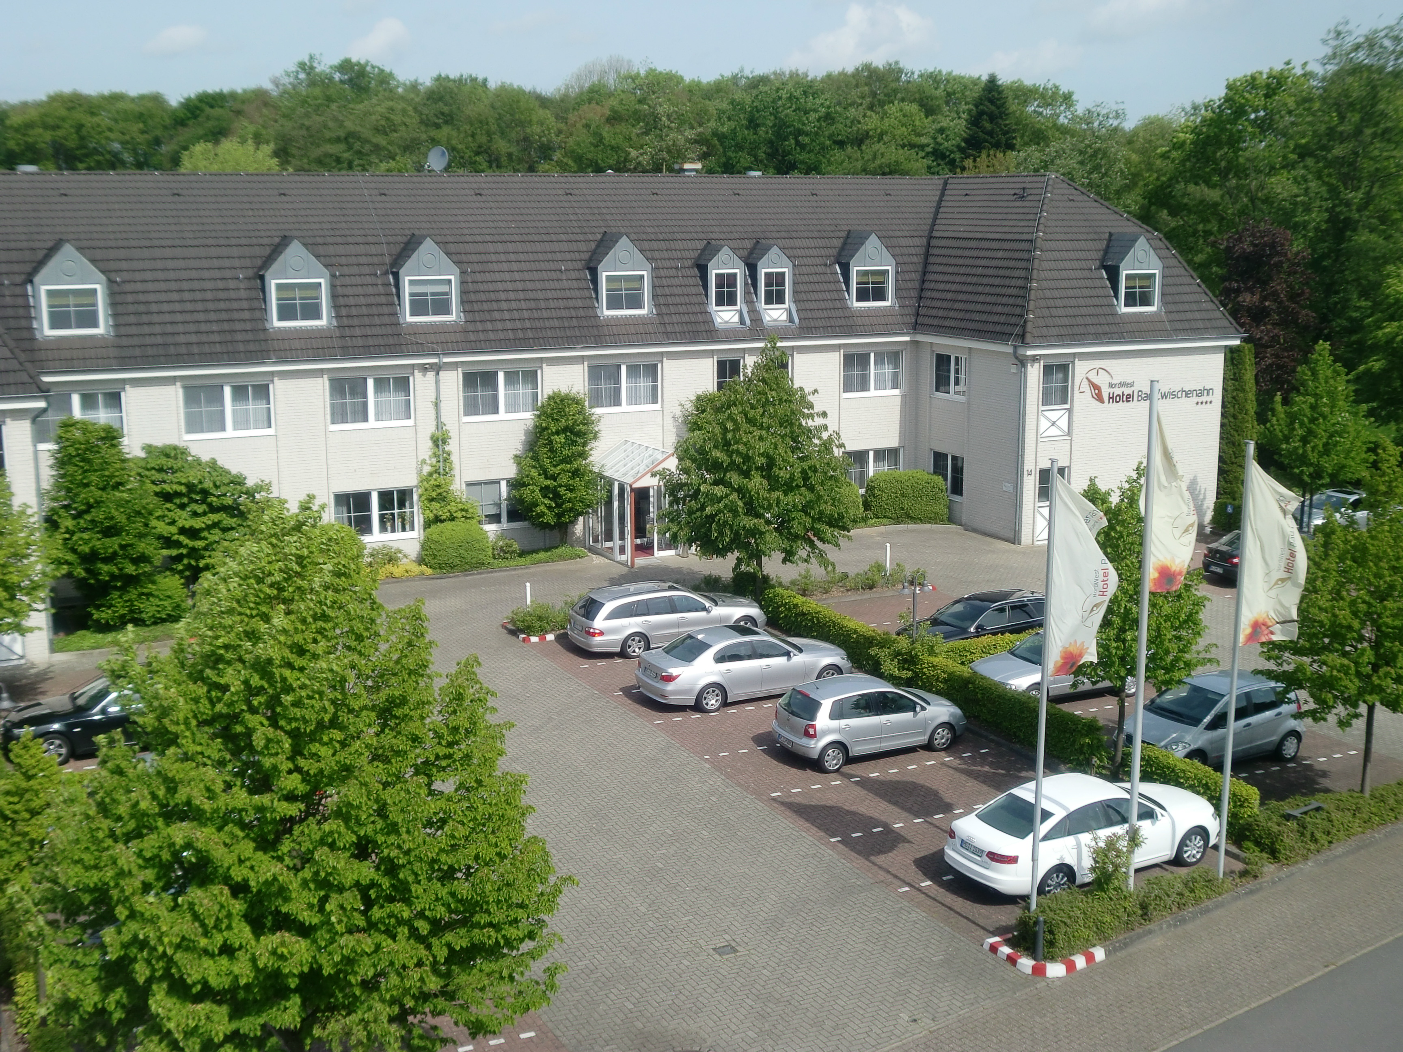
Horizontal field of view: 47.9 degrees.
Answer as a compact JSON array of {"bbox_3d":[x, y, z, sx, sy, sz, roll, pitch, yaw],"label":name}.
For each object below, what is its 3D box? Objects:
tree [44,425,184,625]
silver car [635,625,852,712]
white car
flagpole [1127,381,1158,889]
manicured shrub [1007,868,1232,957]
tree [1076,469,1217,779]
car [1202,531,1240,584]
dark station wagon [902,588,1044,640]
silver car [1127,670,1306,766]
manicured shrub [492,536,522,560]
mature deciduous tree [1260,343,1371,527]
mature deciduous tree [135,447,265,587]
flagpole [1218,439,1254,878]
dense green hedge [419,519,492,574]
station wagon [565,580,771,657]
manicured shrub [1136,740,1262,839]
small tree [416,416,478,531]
[{"bbox_3d":[-15.057,-0.268,40.481,3.150,5.000,2.700,-6,13,-27],"label":"tree"},{"bbox_3d":[0.982,2.919,34.124,4.841,1.468,1.846,-6,13,-26],"label":"silver car"},{"bbox_3d":[6.192,4.774,25.328,4.920,1.460,1.860,-6,13,-27],"label":"white car"},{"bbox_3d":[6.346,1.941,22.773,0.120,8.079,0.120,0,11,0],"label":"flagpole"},{"bbox_3d":[6.382,5.660,23.781,4.200,0.570,0.980,-9,14,-36],"label":"manicured shrub"},{"bbox_3d":[7.951,1.839,28.866,2.600,5.704,2.600,-6,13,-26],"label":"tree"},{"bbox_3d":[16.347,0.741,44.488,4.760,1.460,1.820,-6,13,-26],"label":"car"},{"bbox_3d":[6.916,2.417,38.106,4.780,1.490,1.860,-6,13,-27],"label":"dark station wagon"},{"bbox_3d":[10.088,3.865,31.440,3.840,1.590,1.770,-6,13,-27],"label":"silver car"},{"bbox_3d":[-6.121,0.623,48.327,1.000,0.720,0.850,-6,13,-27],"label":"manicured shrub"},{"bbox_3d":[19.138,-2.636,49.588,3.500,5.962,3.500,-6,13,-26],"label":"mature deciduous tree"},{"bbox_3d":[-13.487,-0.080,42.386,3.700,4.500,3.400,-6,13,-27],"label":"mature deciduous tree"},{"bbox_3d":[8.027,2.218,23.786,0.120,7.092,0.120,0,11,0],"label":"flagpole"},{"bbox_3d":[-7.357,0.502,47.187,2.100,1.400,1.700,-6,13,-27],"label":"dense green hedge"},{"bbox_3d":[-0.773,2.143,38.787,4.850,1.500,1.820,-6,13,-27],"label":"station wagon"},{"bbox_3d":[8.464,4.645,27.531,0.800,0.770,2.550,-6,13,-27],"label":"manicured shrub"},{"bbox_3d":[-7.175,-0.925,44.522,1.600,4.265,1.000,-6,13,-25],"label":"small tree"}]

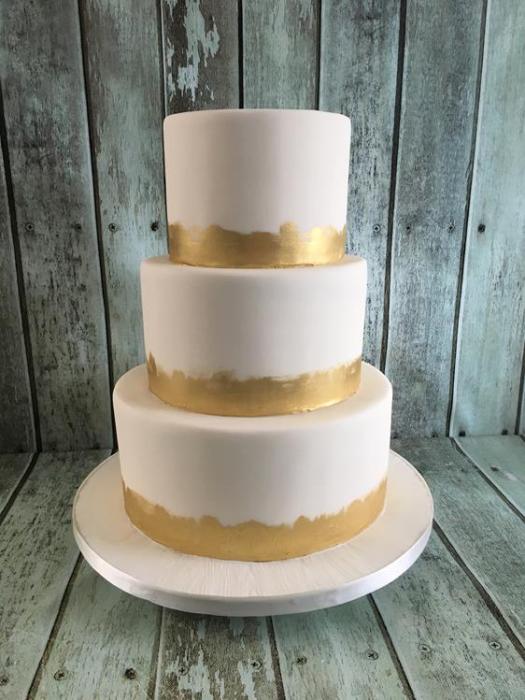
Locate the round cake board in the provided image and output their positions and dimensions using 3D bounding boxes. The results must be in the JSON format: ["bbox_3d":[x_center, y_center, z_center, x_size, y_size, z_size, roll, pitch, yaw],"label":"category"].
[{"bbox_3d":[-0.008,0.143,0.593,0.348,0.016,0.348,0,15,0],"label":"round cake board"}]

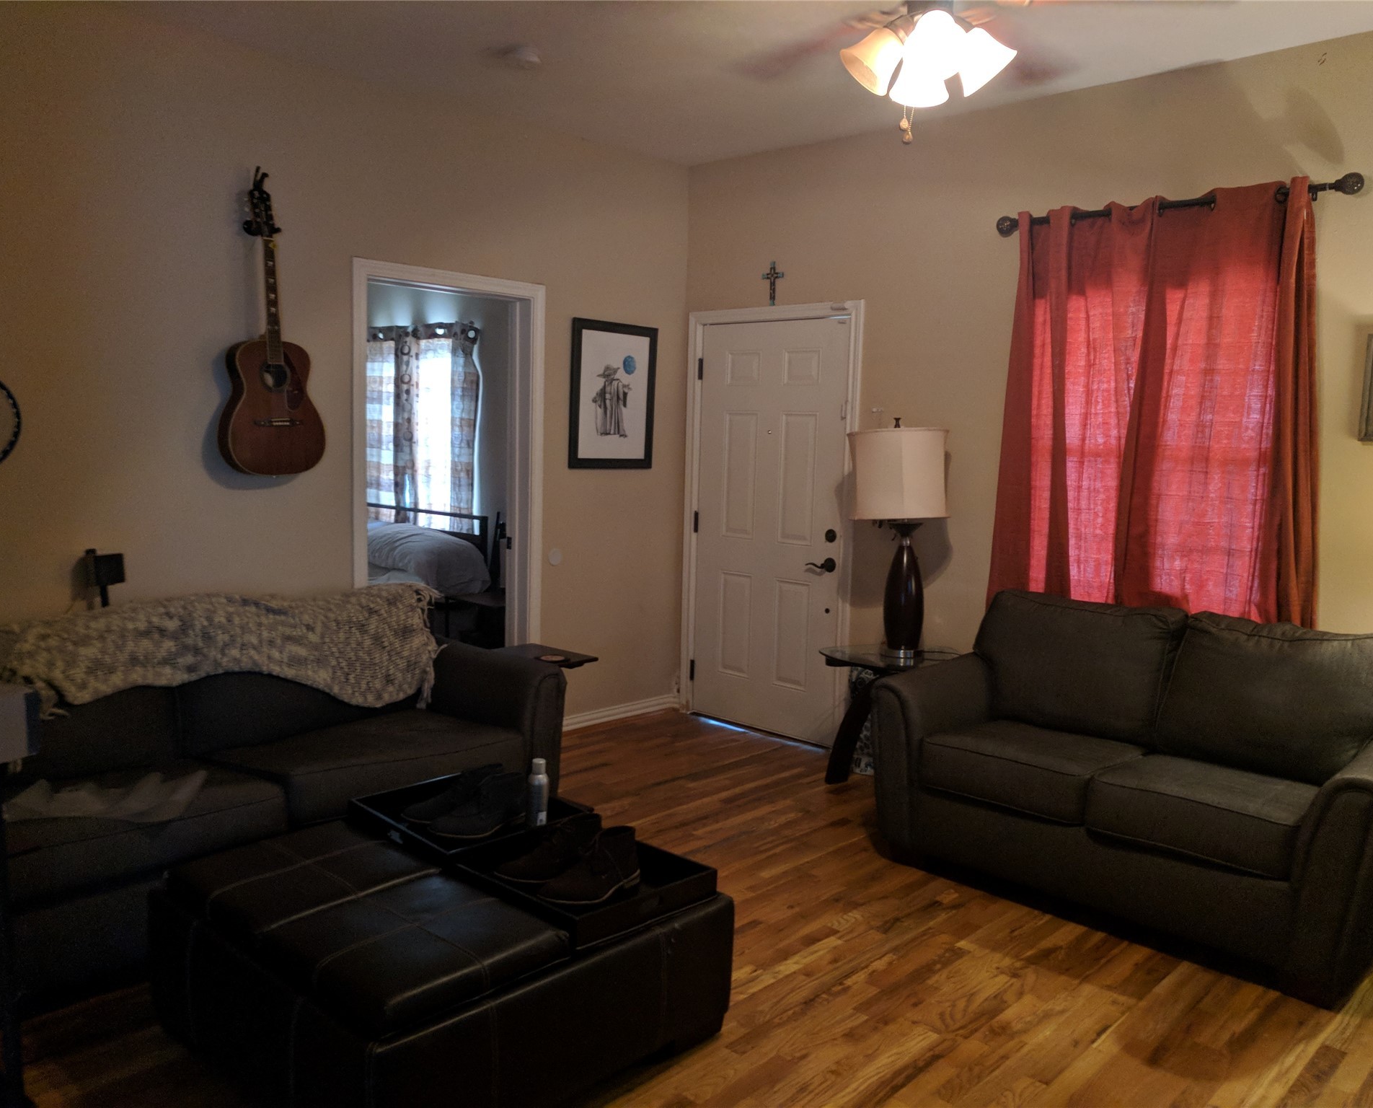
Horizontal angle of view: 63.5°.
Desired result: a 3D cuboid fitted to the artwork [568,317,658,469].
[{"bbox_3d":[-0.348,-0.764,5.394,0.030,0.701,0.561,8,9,42],"label":"artwork"}]

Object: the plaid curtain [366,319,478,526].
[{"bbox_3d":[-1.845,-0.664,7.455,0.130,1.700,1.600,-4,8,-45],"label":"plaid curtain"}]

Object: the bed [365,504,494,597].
[{"bbox_3d":[-2.520,0.217,6.649,1.580,0.920,2.120,8,9,42],"label":"bed"}]

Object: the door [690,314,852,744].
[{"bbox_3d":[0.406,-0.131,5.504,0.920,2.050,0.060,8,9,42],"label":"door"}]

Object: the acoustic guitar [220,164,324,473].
[{"bbox_3d":[-1.520,-0.812,3.996,0.125,1.050,0.385,8,11,42],"label":"acoustic guitar"}]

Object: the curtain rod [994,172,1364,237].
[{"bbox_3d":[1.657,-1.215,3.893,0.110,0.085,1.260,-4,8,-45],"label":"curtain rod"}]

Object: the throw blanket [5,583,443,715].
[{"bbox_3d":[-1.491,0.348,3.733,0.400,0.410,1.410,8,9,42],"label":"throw blanket"}]

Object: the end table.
[{"bbox_3d":[0.817,0.694,4.512,0.580,0.578,0.580,2,6,0],"label":"end table"}]

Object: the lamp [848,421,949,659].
[{"bbox_3d":[0.857,-0.053,4.420,0.410,0.940,0.410,2,6,0],"label":"lamp"}]

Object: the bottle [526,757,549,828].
[{"bbox_3d":[-0.411,0.669,3.087,0.058,0.203,0.058,2,6,0],"label":"bottle"}]

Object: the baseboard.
[{"bbox_3d":[-0.366,0.805,5.568,0.900,0.080,0.020,-4,8,-45],"label":"baseboard"}]

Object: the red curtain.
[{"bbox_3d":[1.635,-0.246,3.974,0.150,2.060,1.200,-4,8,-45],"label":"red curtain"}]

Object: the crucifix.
[{"bbox_3d":[0.416,-1.308,5.361,0.135,0.215,0.022,8,9,42],"label":"crucifix"}]

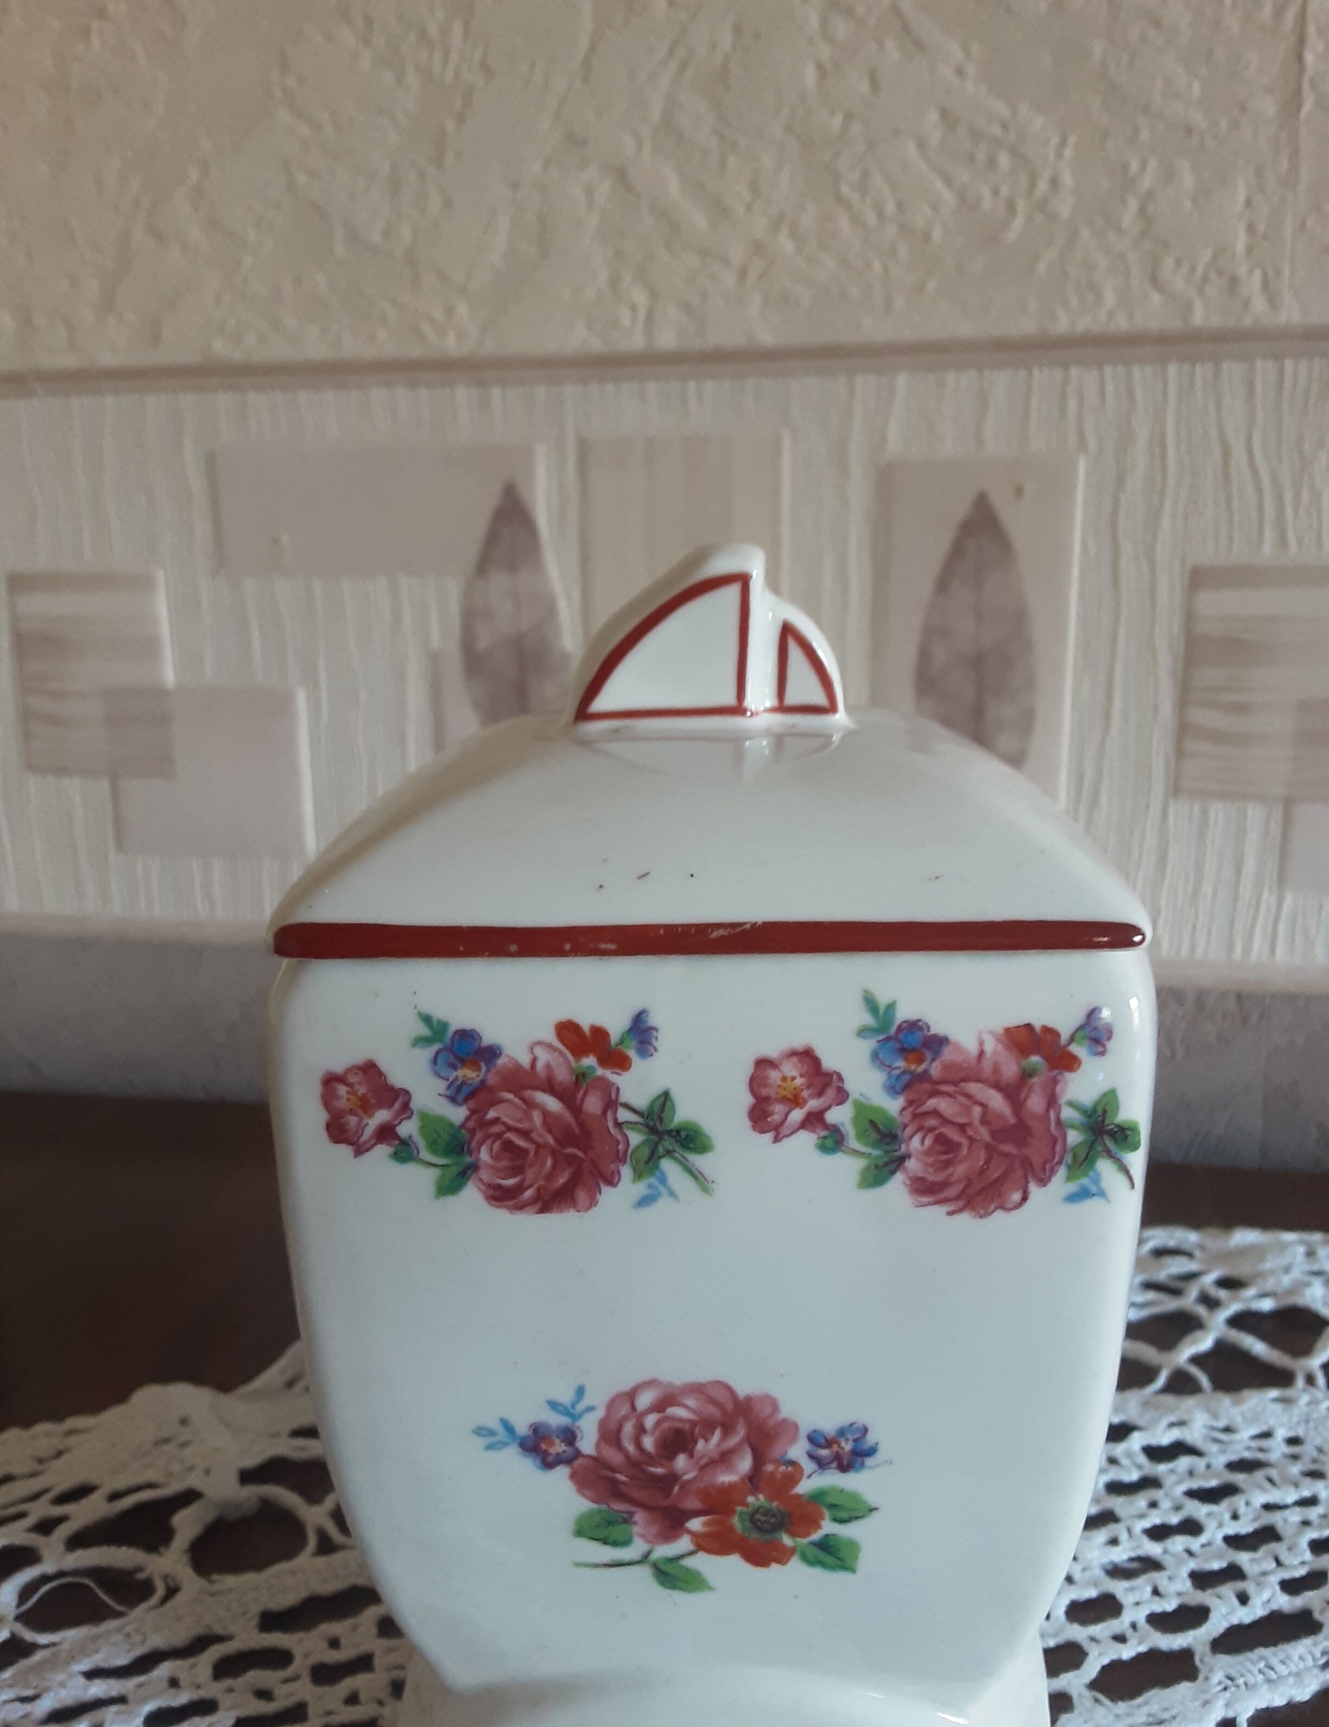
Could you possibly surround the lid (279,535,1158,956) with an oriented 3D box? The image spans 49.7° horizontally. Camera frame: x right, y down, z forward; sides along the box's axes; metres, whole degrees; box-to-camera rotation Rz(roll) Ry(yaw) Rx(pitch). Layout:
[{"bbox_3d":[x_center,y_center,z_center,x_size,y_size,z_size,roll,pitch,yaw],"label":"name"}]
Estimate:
[{"bbox_3d":[0.004,-0.025,0.228,0.112,0.050,0.110,-1,12,-1],"label":"lid"}]

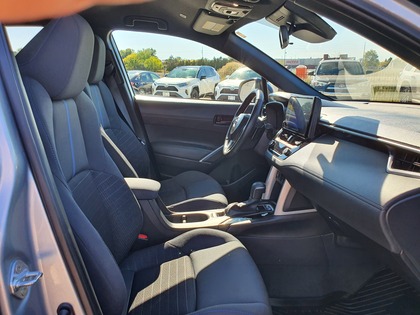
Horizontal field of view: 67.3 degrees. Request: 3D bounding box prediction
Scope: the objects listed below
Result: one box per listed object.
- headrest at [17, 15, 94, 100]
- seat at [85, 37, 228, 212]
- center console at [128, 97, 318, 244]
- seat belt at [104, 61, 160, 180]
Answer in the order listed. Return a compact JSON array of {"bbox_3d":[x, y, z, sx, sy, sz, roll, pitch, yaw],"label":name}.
[{"bbox_3d":[-0.334,-0.232,0.755,0.130,0.200,0.260,-2,15,-6],"label":"headrest"},{"bbox_3d":[-0.280,-0.071,1.552,0.770,1.000,0.530,-2,15,-6],"label":"seat"},{"bbox_3d":[0.006,0.057,1.242,0.830,0.590,0.270,-2,15,-6],"label":"center console"},{"bbox_3d":[-0.424,-0.192,1.796,0.100,0.740,0.110,-19,16,-1],"label":"seat belt"}]

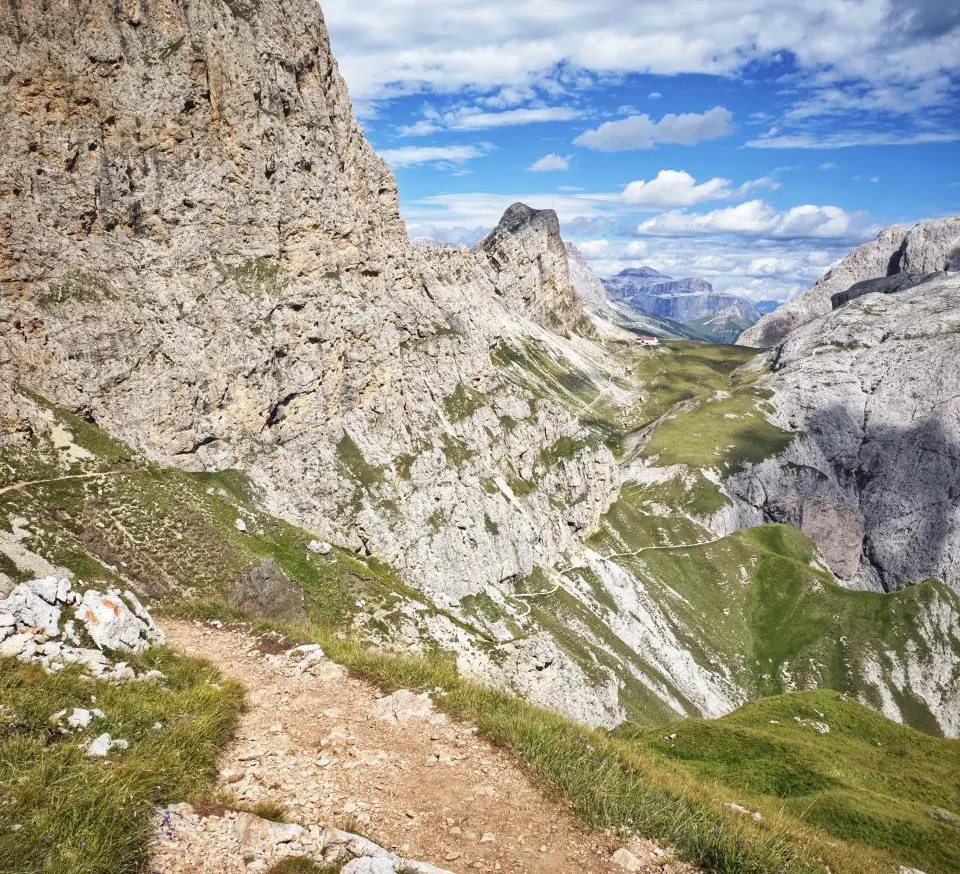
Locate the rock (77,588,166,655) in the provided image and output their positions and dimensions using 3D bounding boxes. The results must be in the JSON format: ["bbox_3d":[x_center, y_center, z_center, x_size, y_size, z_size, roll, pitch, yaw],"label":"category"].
[{"bbox_3d":[-2.734,1.399,6.450,0.640,0.420,0.480,-2,9,-11],"label":"rock"}]

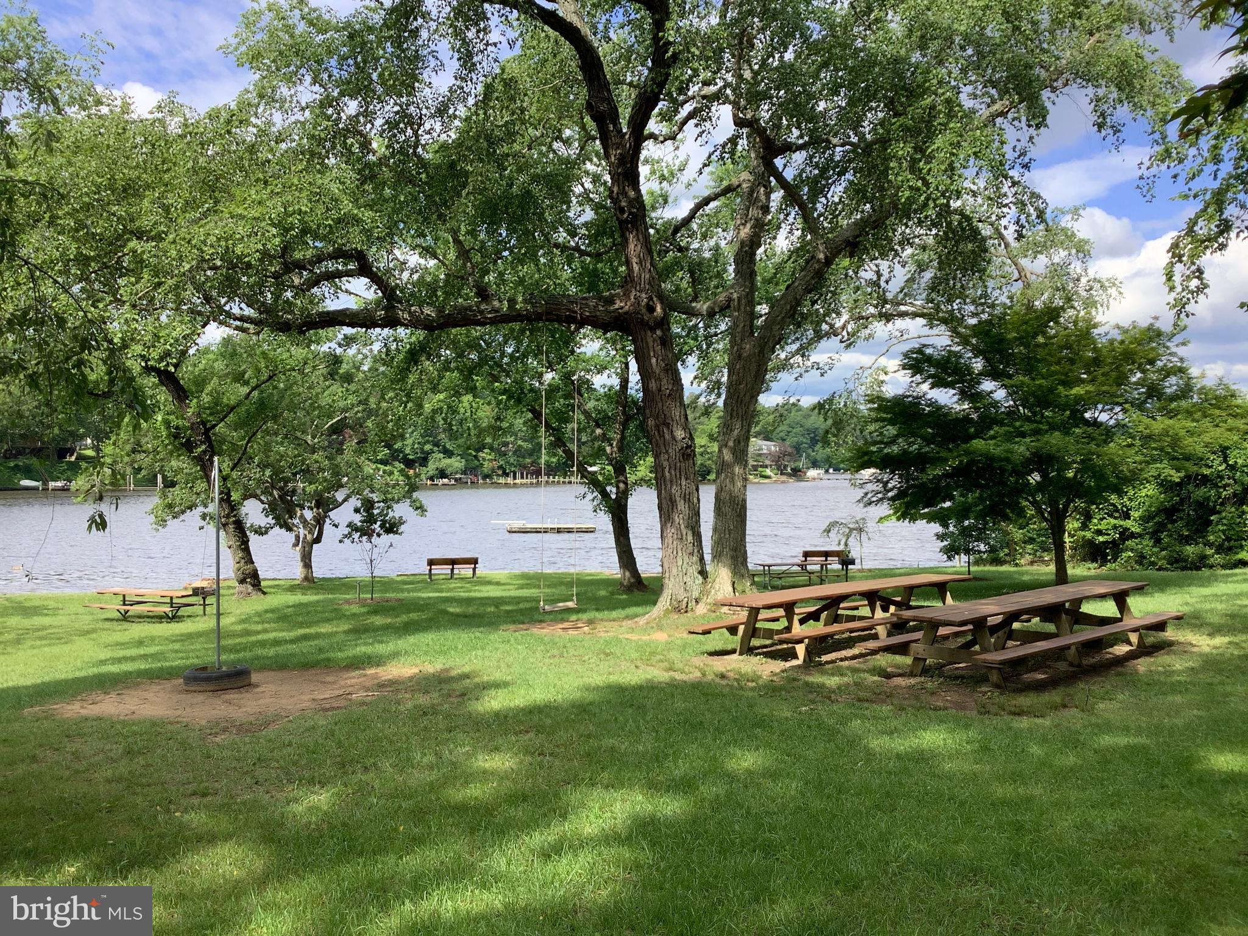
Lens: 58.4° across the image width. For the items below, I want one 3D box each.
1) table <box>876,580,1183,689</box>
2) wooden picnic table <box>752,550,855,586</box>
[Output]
[{"bbox_3d":[4.860,1.910,13.180,4.880,0.760,1.640,0,0,-44],"label":"table"},{"bbox_3d":[5.200,3.300,34.000,2.460,0.760,1.720,0,0,-18],"label":"wooden picnic table"}]

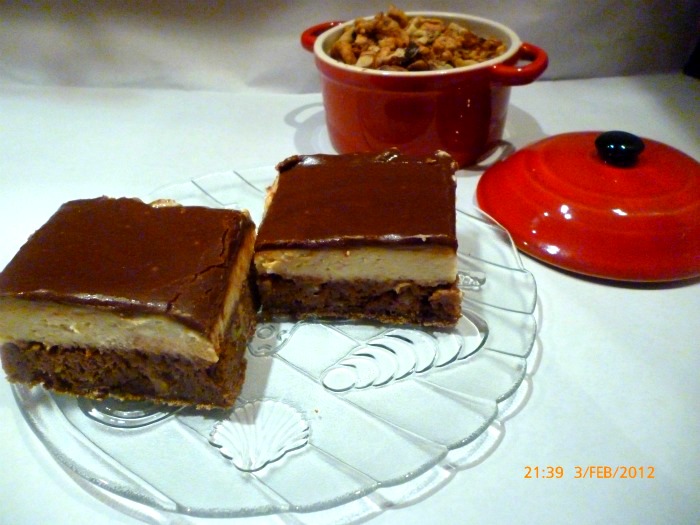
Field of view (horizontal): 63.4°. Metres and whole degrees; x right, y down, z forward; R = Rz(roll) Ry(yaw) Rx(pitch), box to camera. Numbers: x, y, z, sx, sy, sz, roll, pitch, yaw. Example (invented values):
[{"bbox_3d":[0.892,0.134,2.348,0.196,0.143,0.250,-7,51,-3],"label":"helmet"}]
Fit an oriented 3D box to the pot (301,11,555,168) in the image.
[{"bbox_3d":[0.034,-0.090,0.298,0.134,0.052,0.103,16,42,24],"label":"pot"}]

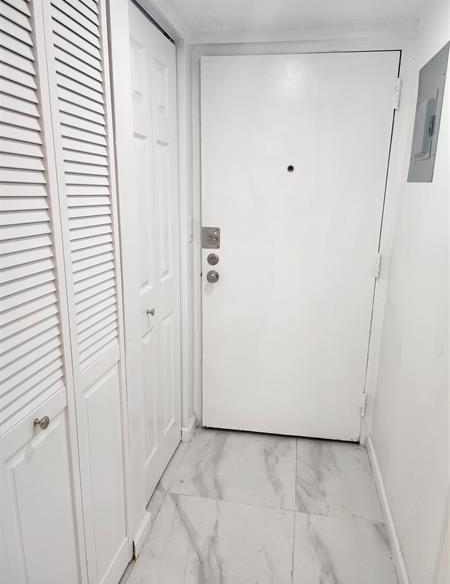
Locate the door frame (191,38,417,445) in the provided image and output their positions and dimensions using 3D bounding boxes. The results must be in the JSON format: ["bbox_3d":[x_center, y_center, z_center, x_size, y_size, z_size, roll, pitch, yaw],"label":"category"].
[{"bbox_3d":[0.345,-0.167,2.150,1.033,2.074,0.109,2,14,7],"label":"door frame"}]

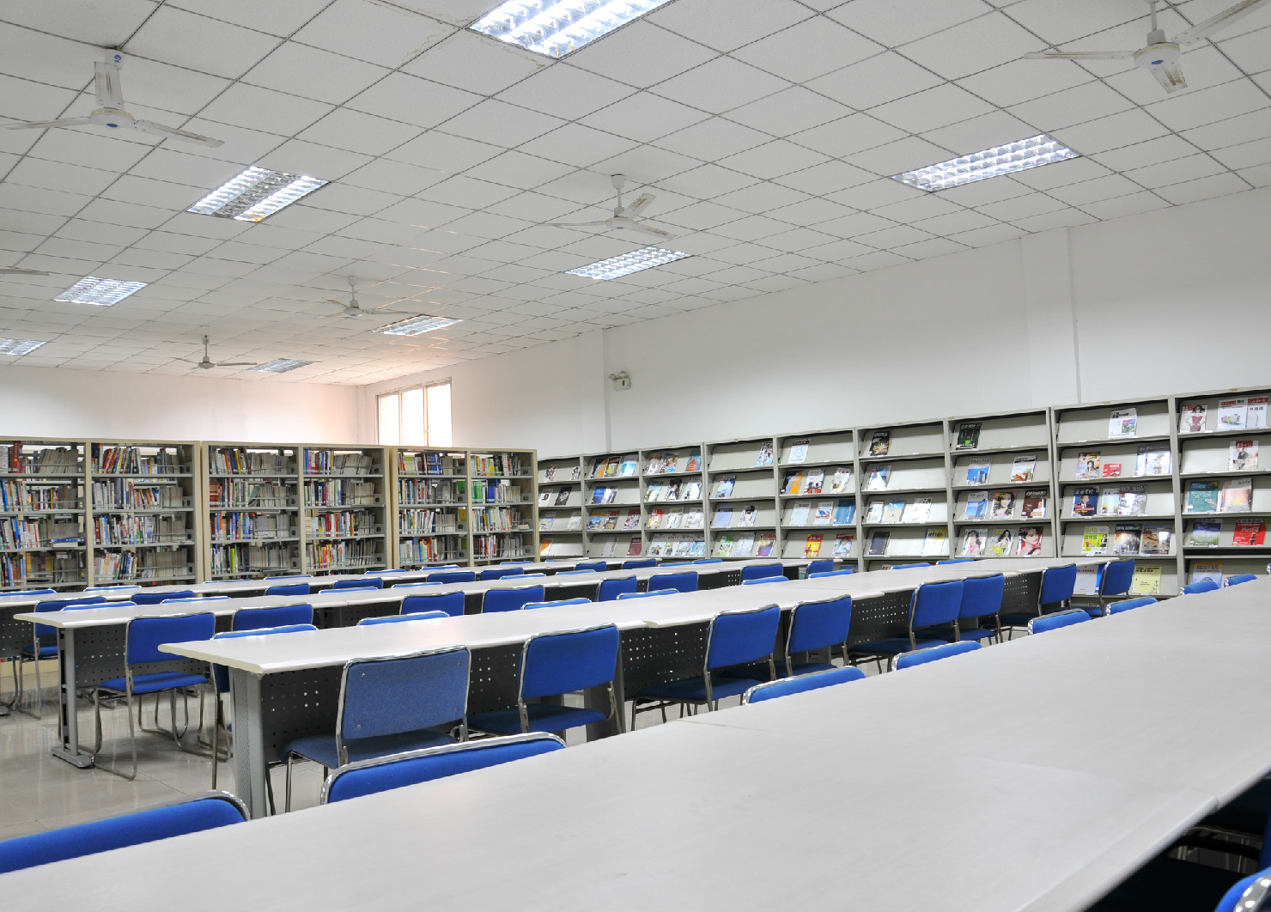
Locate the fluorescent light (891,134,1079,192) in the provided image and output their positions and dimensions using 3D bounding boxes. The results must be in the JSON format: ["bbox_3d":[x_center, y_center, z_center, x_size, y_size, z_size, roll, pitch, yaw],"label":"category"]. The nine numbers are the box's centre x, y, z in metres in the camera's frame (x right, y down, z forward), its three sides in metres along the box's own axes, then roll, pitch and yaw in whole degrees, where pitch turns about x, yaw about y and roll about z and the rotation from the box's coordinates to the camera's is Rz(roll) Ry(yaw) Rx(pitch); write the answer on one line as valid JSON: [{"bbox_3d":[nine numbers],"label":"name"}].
[{"bbox_3d":[2.411,-2.022,7.127,0.590,0.070,1.190,1,-5,-44],"label":"fluorescent light"}]

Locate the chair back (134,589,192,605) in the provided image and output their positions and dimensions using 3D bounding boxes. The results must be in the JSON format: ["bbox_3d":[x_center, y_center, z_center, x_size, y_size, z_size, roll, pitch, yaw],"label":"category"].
[{"bbox_3d":[-3.311,1.308,7.080,0.460,0.790,0.570,1,-4,-40],"label":"chair back"}]

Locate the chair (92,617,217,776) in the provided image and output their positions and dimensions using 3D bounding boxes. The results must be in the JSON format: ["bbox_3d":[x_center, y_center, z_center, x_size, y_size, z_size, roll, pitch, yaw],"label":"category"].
[{"bbox_3d":[-2.466,1.193,5.294,0.480,0.800,0.570,1,-5,-44],"label":"chair"}]

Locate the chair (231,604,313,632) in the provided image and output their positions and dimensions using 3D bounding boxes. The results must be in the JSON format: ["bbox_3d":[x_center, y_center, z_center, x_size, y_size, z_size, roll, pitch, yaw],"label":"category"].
[{"bbox_3d":[-2.034,1.180,5.509,0.460,0.790,0.570,1,-5,-43],"label":"chair"}]

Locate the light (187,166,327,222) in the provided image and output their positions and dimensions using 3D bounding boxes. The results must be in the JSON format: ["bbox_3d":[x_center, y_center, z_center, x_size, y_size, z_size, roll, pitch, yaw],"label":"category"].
[{"bbox_3d":[-2.645,-1.835,7.175,0.600,0.080,1.200,1,-5,-44],"label":"light"}]

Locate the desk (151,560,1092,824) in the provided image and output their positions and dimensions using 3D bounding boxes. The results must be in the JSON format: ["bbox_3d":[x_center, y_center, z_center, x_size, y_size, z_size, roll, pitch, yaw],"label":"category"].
[{"bbox_3d":[0.833,1.129,5.778,6.400,0.745,0.950,1,-5,-44],"label":"desk"}]

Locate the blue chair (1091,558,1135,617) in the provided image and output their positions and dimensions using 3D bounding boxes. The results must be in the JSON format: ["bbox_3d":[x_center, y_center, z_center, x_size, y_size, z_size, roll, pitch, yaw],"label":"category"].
[{"bbox_3d":[3.001,1.083,6.871,0.460,0.790,0.570,1,-4,-41],"label":"blue chair"}]

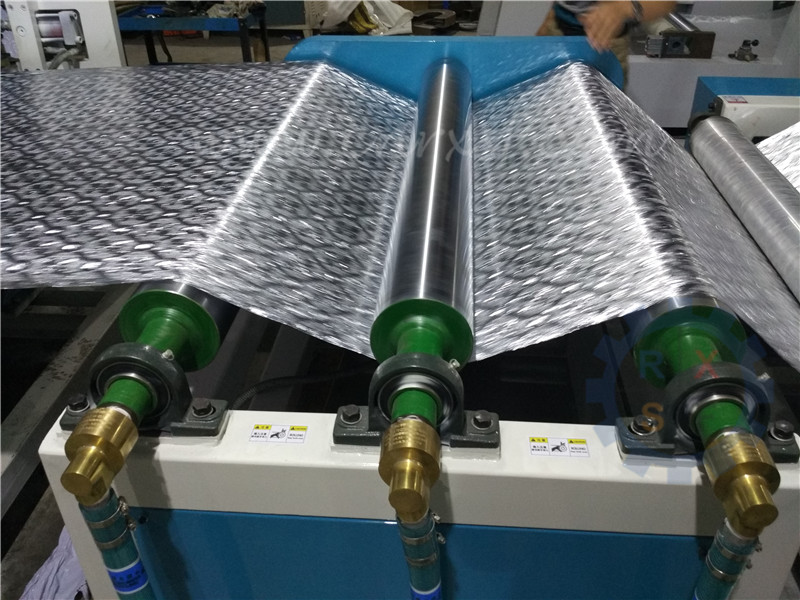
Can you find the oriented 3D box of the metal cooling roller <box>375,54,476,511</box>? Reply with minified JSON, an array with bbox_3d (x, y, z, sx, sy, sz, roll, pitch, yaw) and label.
[{"bbox_3d":[0.075,-0.217,1.437,0.152,0.152,1.593,2,34,5],"label":"metal cooling roller"}]

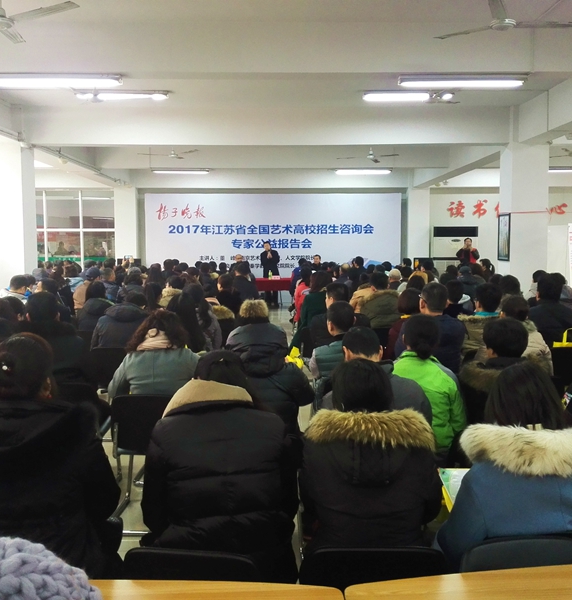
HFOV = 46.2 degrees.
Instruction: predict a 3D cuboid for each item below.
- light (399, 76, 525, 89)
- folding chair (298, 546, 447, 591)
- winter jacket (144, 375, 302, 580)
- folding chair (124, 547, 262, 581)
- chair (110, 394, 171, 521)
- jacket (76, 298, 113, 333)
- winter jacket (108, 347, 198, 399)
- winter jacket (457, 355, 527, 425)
[{"bbox_3d":[1.722,-2.109,6.500,1.270,0.090,0.140,0,5,-1],"label":"light"},{"bbox_3d":[0.246,1.055,2.158,0.450,0.820,0.510,0,5,-1],"label":"folding chair"},{"bbox_3d":[-0.226,0.600,2.280,0.540,0.700,0.420,0,5,5],"label":"winter jacket"},{"bbox_3d":[-0.243,1.073,2.130,0.440,0.790,0.480,0,5,6],"label":"folding chair"},{"bbox_3d":[-0.749,0.877,3.970,0.460,0.780,0.500,0,5,-1],"label":"chair"},{"bbox_3d":[-1.913,0.259,6.800,0.480,0.600,0.400,0,5,3],"label":"jacket"},{"bbox_3d":[-0.744,0.538,3.820,0.520,0.620,0.400,0,5,1],"label":"winter jacket"},{"bbox_3d":[1.126,0.568,3.422,0.490,0.660,0.430,0,5,-5],"label":"winter jacket"}]

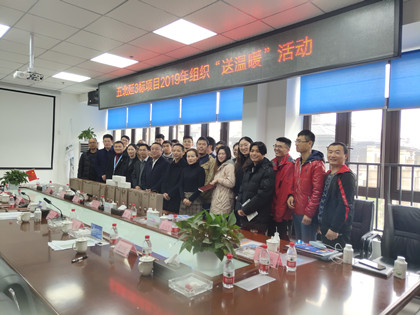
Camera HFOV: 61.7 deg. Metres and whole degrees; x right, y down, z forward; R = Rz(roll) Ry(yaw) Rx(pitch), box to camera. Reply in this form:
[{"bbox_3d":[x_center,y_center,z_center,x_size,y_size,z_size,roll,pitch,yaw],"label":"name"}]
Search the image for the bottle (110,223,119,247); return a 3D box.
[{"bbox_3d":[-0.742,0.610,2.743,0.061,0.180,0.061,2,-1,-15],"label":"bottle"}]

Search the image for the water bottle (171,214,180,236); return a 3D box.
[{"bbox_3d":[-0.326,0.640,3.348,0.063,0.178,0.063,3,-1,-5],"label":"water bottle"}]

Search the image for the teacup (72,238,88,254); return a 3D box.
[{"bbox_3d":[-0.946,0.639,2.573,0.112,0.108,0.086,2,-1,-20],"label":"teacup"}]

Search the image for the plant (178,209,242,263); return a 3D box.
[{"bbox_3d":[-0.006,0.533,2.336,0.430,0.360,0.420,1,-1,0],"label":"plant"}]

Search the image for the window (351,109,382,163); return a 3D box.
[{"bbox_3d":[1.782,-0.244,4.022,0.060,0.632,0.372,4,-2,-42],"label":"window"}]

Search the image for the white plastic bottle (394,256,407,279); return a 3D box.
[{"bbox_3d":[1.286,0.740,2.372,0.075,0.134,0.073,3,-1,29],"label":"white plastic bottle"}]

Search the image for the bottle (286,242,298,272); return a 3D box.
[{"bbox_3d":[0.524,0.635,2.247,0.061,0.180,0.061,1,-1,13],"label":"bottle"}]

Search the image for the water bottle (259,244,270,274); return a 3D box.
[{"bbox_3d":[0.360,0.664,2.306,0.063,0.178,0.063,3,-1,10],"label":"water bottle"}]

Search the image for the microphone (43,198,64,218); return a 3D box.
[{"bbox_3d":[-1.687,0.563,3.816,0.240,0.250,0.110,2,-1,-44],"label":"microphone"}]

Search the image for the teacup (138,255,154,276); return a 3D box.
[{"bbox_3d":[-0.386,0.646,2.117,0.110,0.122,0.088,4,-2,-42],"label":"teacup"}]

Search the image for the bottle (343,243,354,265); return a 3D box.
[{"bbox_3d":[0.967,0.673,2.454,0.068,0.130,0.068,1,-1,21],"label":"bottle"}]

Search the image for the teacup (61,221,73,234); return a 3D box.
[{"bbox_3d":[-1.301,0.618,3.184,0.110,0.122,0.088,4,-2,-42],"label":"teacup"}]

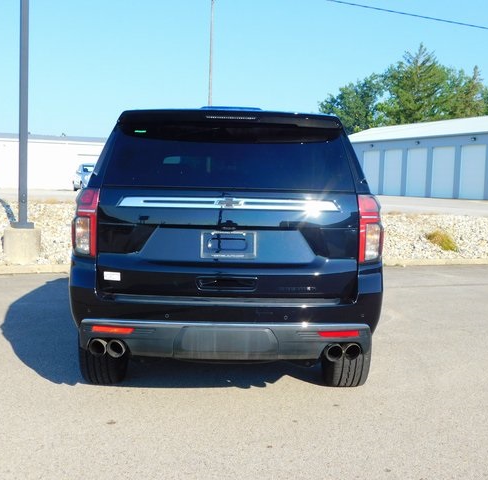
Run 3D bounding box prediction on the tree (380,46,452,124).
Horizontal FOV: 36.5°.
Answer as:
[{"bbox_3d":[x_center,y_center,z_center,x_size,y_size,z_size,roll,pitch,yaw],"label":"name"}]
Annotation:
[{"bbox_3d":[17.062,-11.824,74.000,7.405,15.534,7.405,2,4,0],"label":"tree"}]

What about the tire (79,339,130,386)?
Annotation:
[{"bbox_3d":[-1.002,0.617,5.377,0.285,0.830,0.830,1,4,-3],"label":"tire"}]

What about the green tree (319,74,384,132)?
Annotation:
[{"bbox_3d":[10.757,-10.359,74.000,6.604,12.249,6.604,2,4,0],"label":"green tree"}]

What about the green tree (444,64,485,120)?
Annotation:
[{"bbox_3d":[22.065,-10.647,74.000,4.403,13.478,4.403,2,4,0],"label":"green tree"}]

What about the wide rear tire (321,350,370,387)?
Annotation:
[{"bbox_3d":[0.734,0.661,5.463,0.285,0.830,0.830,1,4,-3],"label":"wide rear tire"}]

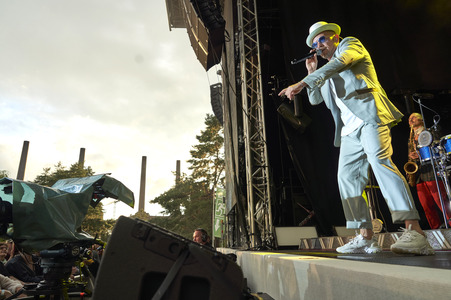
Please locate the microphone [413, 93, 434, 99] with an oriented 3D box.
[{"bbox_3d":[2.505,-0.689,3.800,0.250,0.065,0.060,0,-15,-6],"label":"microphone"}]

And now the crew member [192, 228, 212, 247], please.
[{"bbox_3d":[-0.275,1.889,3.798,0.340,1.760,0.500,5,-17,-24],"label":"crew member"}]

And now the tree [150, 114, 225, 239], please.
[{"bbox_3d":[-3.445,3.135,32.343,9.000,14.500,8.500,0,-15,-6],"label":"tree"}]

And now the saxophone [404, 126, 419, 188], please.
[{"bbox_3d":[2.421,0.084,3.900,0.220,0.800,0.340,-3,-15,37],"label":"saxophone"}]

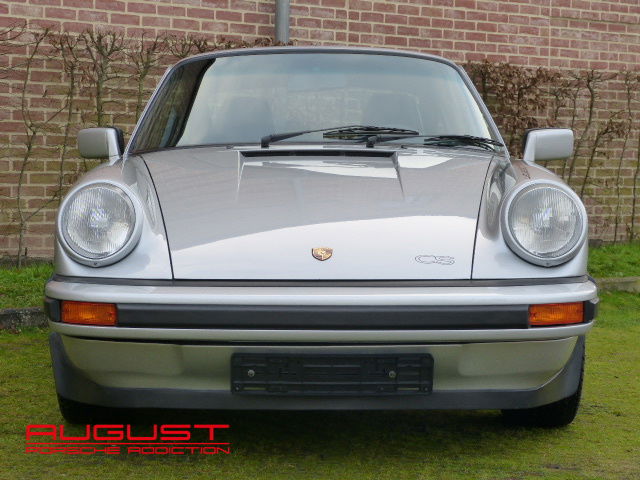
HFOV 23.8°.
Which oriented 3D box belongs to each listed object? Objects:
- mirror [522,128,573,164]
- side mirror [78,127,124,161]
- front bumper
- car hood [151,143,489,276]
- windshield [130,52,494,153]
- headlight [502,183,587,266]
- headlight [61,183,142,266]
[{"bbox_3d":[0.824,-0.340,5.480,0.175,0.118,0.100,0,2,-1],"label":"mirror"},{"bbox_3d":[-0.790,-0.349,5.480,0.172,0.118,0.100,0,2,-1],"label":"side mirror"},{"bbox_3d":[0.004,0.278,4.120,1.560,0.350,0.420,0,2,-1],"label":"front bumper"},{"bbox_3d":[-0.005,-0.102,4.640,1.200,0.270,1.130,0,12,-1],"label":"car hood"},{"bbox_3d":[-0.024,-0.504,5.530,1.310,0.580,0.300,0,-33,-1],"label":"windshield"},{"bbox_3d":[0.616,-0.044,4.160,0.232,0.243,0.120,0,-10,-1],"label":"headlight"},{"bbox_3d":[-0.602,-0.044,4.160,0.232,0.243,0.120,0,-10,-1],"label":"headlight"}]

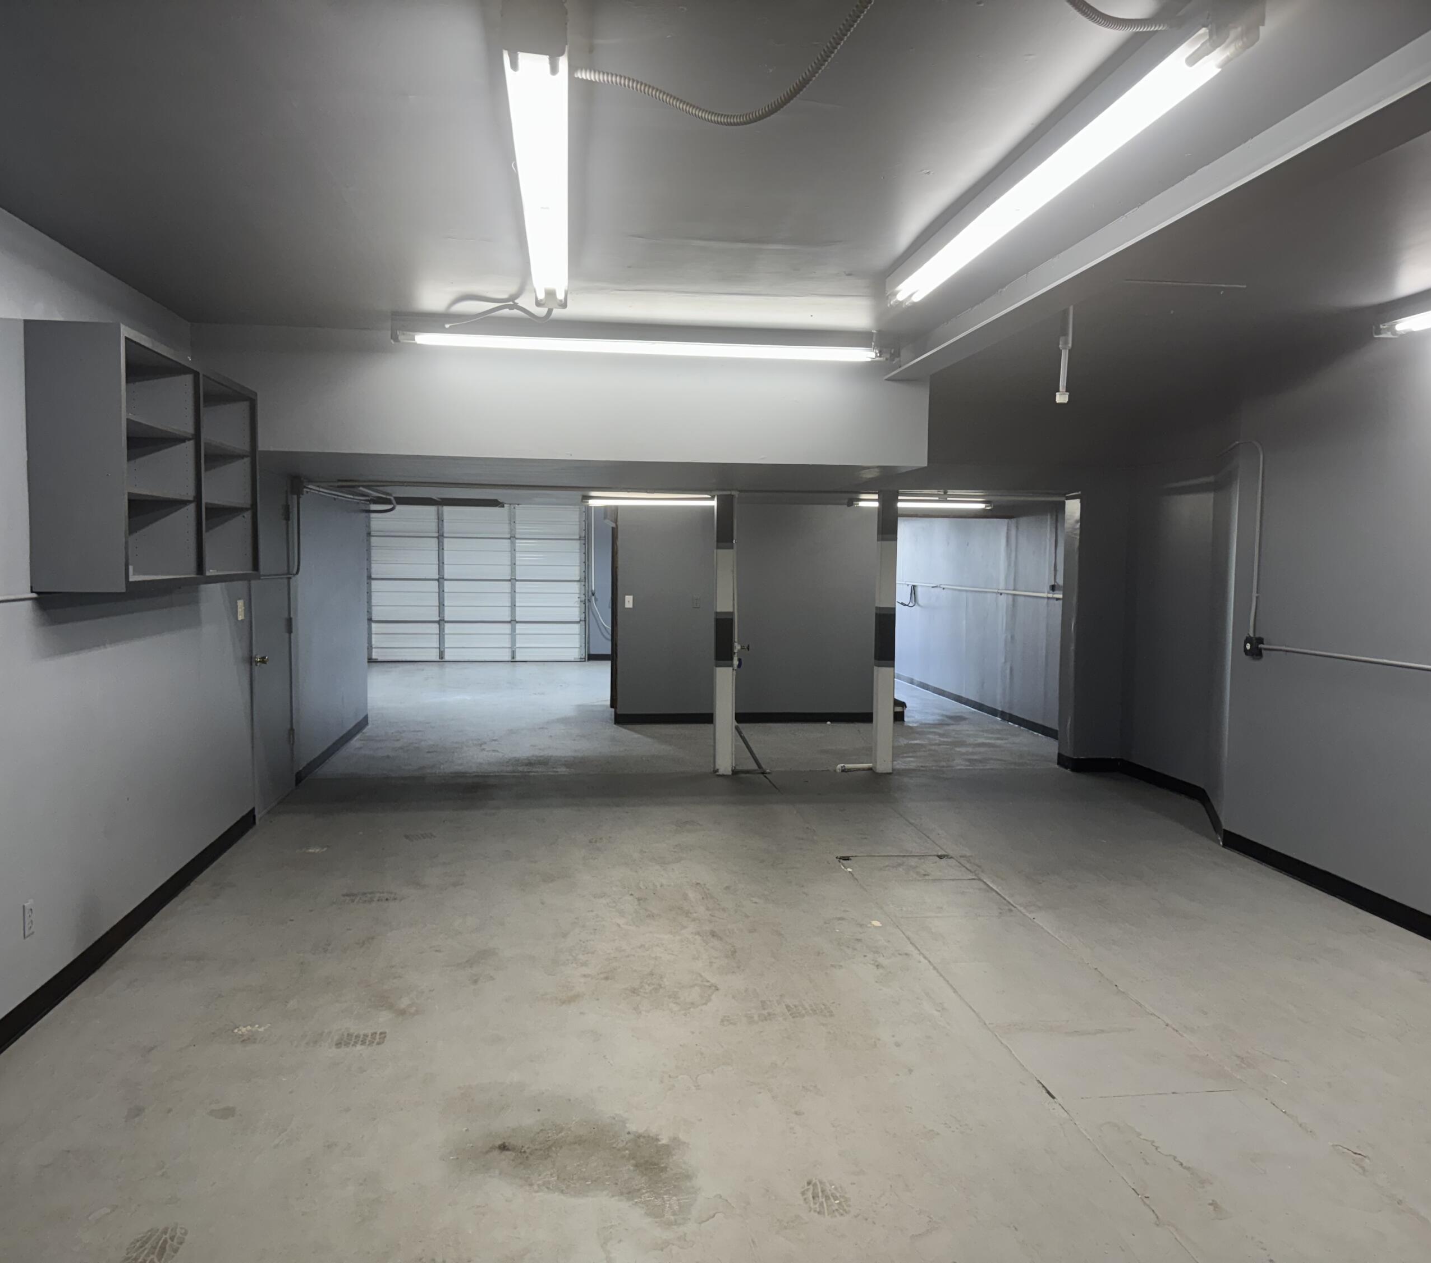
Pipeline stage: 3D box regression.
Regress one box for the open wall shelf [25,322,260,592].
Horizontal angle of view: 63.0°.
[{"bbox_3d":[-2.296,-0.652,4.866,0.314,0.908,1.776,0,4,-7],"label":"open wall shelf"}]

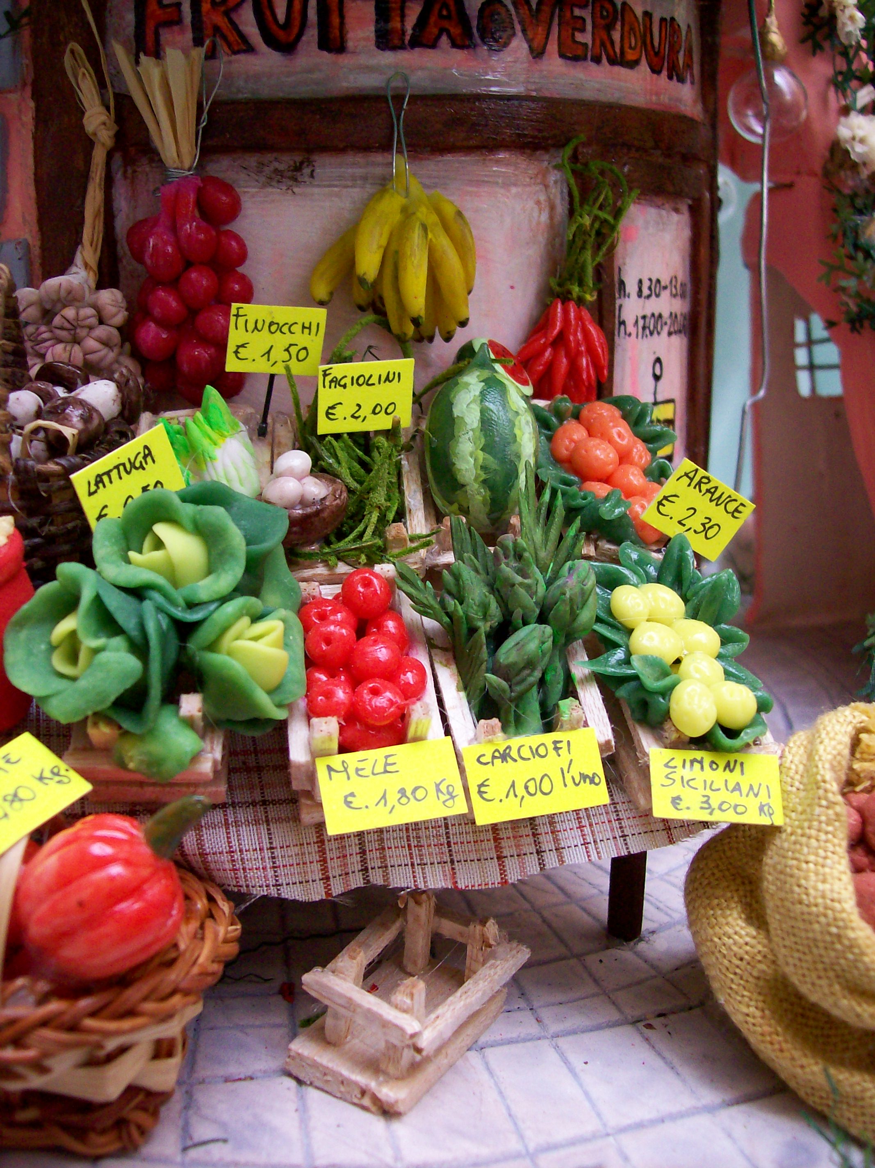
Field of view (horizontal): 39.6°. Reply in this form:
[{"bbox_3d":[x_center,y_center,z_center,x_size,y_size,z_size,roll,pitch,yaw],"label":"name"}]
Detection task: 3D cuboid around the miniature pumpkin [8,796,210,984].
[{"bbox_3d":[-0.053,0.049,0.200,0.034,0.028,0.028,-41,16,15],"label":"miniature pumpkin"}]

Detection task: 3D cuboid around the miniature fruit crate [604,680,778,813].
[{"bbox_3d":[0.049,0.020,0.233,0.026,0.022,0.038,-3,43,-3],"label":"miniature fruit crate"}]

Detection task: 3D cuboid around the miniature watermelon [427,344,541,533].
[{"bbox_3d":[0.010,-0.031,0.266,0.025,0.041,0.025,0,22,0],"label":"miniature watermelon"}]

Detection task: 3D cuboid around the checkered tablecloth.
[{"bbox_3d":[-0.021,0.027,0.246,0.124,0.012,0.085,-8,44,-8],"label":"checkered tablecloth"}]

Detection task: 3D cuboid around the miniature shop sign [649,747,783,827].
[{"bbox_3d":[0.049,0.036,0.213,0.023,0.012,0.001,-3,12,0],"label":"miniature shop sign"}]

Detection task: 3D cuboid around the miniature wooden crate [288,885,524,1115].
[{"bbox_3d":[-0.005,0.077,0.230,0.025,0.022,0.036,20,27,32],"label":"miniature wooden crate"}]

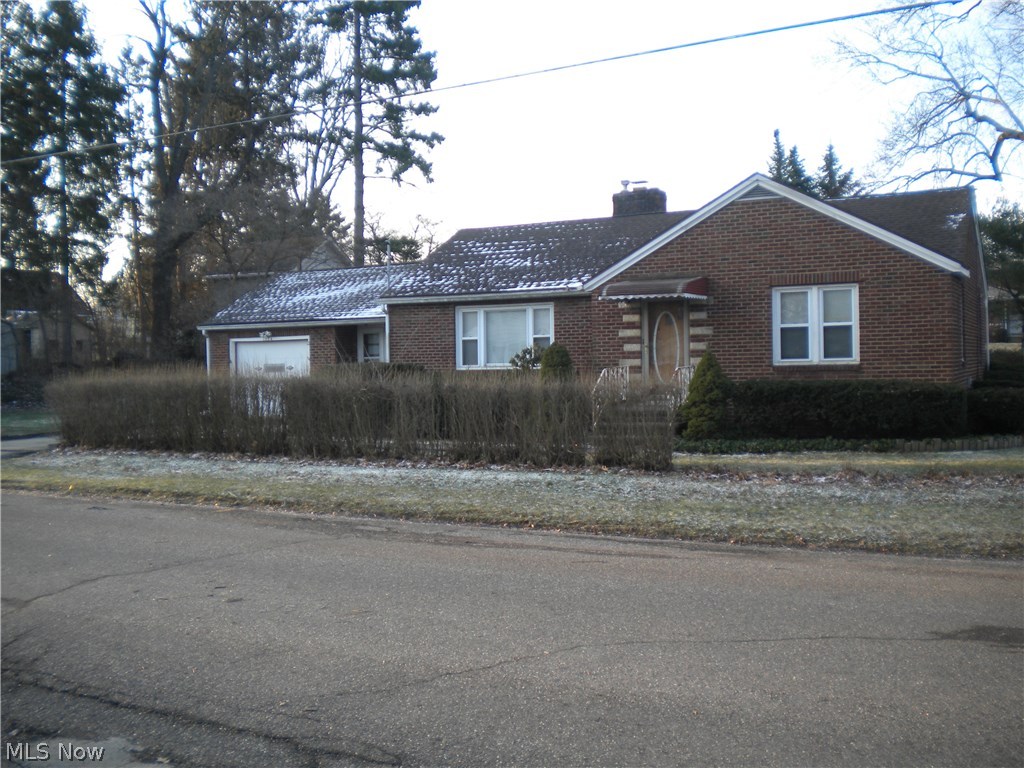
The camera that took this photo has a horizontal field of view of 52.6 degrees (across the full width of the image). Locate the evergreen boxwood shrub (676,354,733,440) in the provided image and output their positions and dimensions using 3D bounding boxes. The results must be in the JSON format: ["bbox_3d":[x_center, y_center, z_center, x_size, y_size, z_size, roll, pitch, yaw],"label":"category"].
[{"bbox_3d":[3.453,0.222,18.517,1.000,1.570,1.000,0,1,28],"label":"evergreen boxwood shrub"}]

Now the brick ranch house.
[{"bbox_3d":[0.985,-2.069,26.400,20.100,5.850,9.400,0,1,28],"label":"brick ranch house"}]

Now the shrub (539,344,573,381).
[{"bbox_3d":[0.922,-0.006,21.619,0.800,1.720,0.800,0,1,28],"label":"shrub"}]

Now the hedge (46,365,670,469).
[{"bbox_3d":[-3.305,0.444,17.574,12.450,1.420,0.950,0,1,28],"label":"hedge"}]

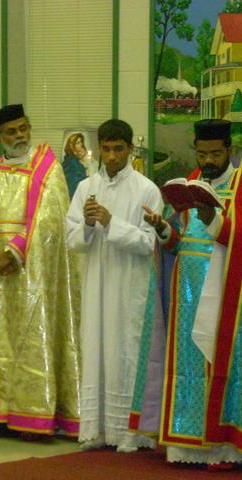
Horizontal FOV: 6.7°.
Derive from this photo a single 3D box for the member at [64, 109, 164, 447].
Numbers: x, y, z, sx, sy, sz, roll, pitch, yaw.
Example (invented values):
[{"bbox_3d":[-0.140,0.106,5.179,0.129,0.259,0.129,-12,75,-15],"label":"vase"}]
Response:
[{"bbox_3d":[-0.028,0.221,10.224,0.470,1.630,0.390,1,4,18],"label":"member"}]

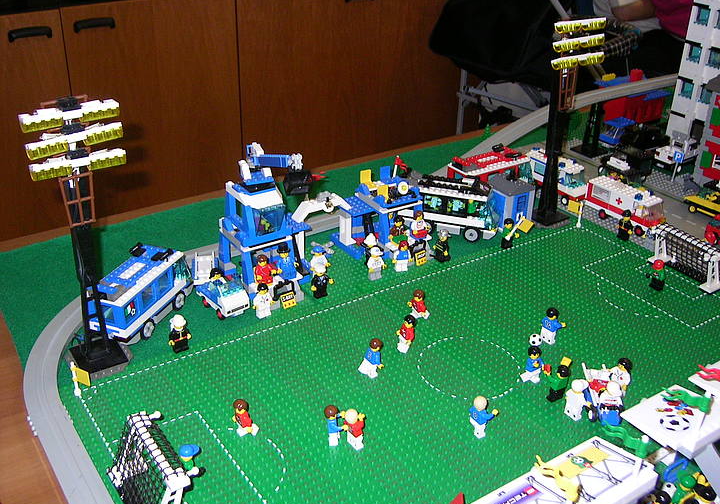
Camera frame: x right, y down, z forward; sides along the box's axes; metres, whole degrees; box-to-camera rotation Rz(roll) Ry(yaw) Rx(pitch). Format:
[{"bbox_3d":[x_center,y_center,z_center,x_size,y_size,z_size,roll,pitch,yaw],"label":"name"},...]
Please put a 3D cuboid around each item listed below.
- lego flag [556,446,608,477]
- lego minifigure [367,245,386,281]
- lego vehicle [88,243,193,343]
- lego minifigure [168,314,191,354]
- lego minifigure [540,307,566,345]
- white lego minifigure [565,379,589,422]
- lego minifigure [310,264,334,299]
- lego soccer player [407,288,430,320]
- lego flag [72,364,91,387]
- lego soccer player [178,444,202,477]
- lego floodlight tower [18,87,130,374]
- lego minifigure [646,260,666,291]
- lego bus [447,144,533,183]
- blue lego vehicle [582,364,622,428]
[{"bbox_3d":[0.150,0.141,0.501,0.037,0.003,0.012,-17,25,-30],"label":"lego flag"},{"bbox_3d":[0.020,0.015,0.940,0.025,0.040,0.015,-15,32,-27],"label":"lego minifigure"},{"bbox_3d":[-0.243,0.046,0.838,0.048,0.071,0.127,12,30,18],"label":"lego vehicle"},{"bbox_3d":[-0.194,0.087,0.803,0.025,0.041,0.015,-19,34,-32],"label":"lego minifigure"},{"bbox_3d":[0.211,0.079,0.829,0.019,0.042,0.024,-19,35,-33],"label":"lego minifigure"},{"bbox_3d":[0.209,0.138,0.713,0.019,0.041,0.025,-17,32,-29],"label":"white lego minifigure"},{"bbox_3d":[-0.046,0.033,0.902,0.024,0.042,0.014,-18,34,-31],"label":"lego minifigure"},{"bbox_3d":[0.070,0.059,0.862,0.021,0.037,0.024,-16,33,-28],"label":"lego soccer player"},{"bbox_3d":[-0.273,0.122,0.732,0.020,0.017,0.004,9,29,16],"label":"lego flag"},{"bbox_3d":[-0.143,0.178,0.627,0.017,0.043,0.023,-12,31,-23],"label":"lego soccer player"},{"bbox_3d":[-0.260,-0.010,0.723,0.086,0.278,0.052,-17,33,-30],"label":"lego floodlight tower"},{"bbox_3d":[0.370,0.027,0.929,0.017,0.039,0.025,-20,35,-33],"label":"lego minifigure"},{"bbox_3d":[0.201,-0.111,1.149,0.131,0.071,0.049,-18,34,-32],"label":"lego bus"},{"bbox_3d":[0.235,0.135,0.734,0.033,0.034,0.065,2,28,1],"label":"blue lego vehicle"}]

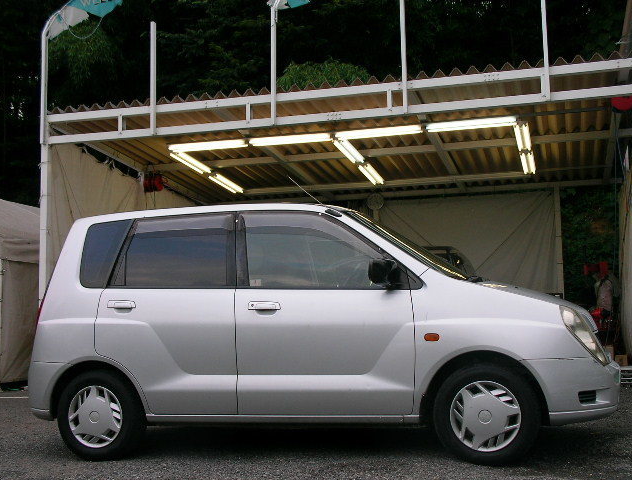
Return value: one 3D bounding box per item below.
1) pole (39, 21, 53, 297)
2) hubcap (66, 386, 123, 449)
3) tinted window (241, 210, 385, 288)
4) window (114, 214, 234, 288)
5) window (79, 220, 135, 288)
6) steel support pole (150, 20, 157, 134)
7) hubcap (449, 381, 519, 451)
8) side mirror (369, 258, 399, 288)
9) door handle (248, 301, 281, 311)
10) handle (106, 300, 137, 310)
[{"bbox_3d":[-3.648,-0.428,11.613,0.110,5.156,0.120,-3,-7,15],"label":"pole"},{"bbox_3d":[-1.395,1.120,5.535,0.389,0.389,0.060,-3,-7,15],"label":"hubcap"},{"bbox_3d":[-0.011,0.055,5.305,0.929,0.536,0.050,-3,-20,15],"label":"tinted window"},{"bbox_3d":[-0.900,0.082,5.555,0.859,0.507,0.050,-3,-20,15],"label":"window"},{"bbox_3d":[-1.375,0.094,5.689,0.324,0.468,0.050,-3,-20,15],"label":"window"},{"bbox_3d":[-2.115,-2.113,11.320,0.060,1.510,0.060,-3,-7,15],"label":"steel support pole"},{"bbox_3d":[0.956,0.998,4.893,0.389,0.389,0.060,-3,-7,15],"label":"hubcap"},{"bbox_3d":[0.390,0.188,5.019,0.130,0.155,0.190,-3,-7,15],"label":"side mirror"},{"bbox_3d":[-0.309,0.400,5.267,0.185,0.056,0.045,-3,-7,15],"label":"door handle"},{"bbox_3d":[-1.232,0.415,5.523,0.180,0.056,0.045,-3,-7,15],"label":"handle"}]

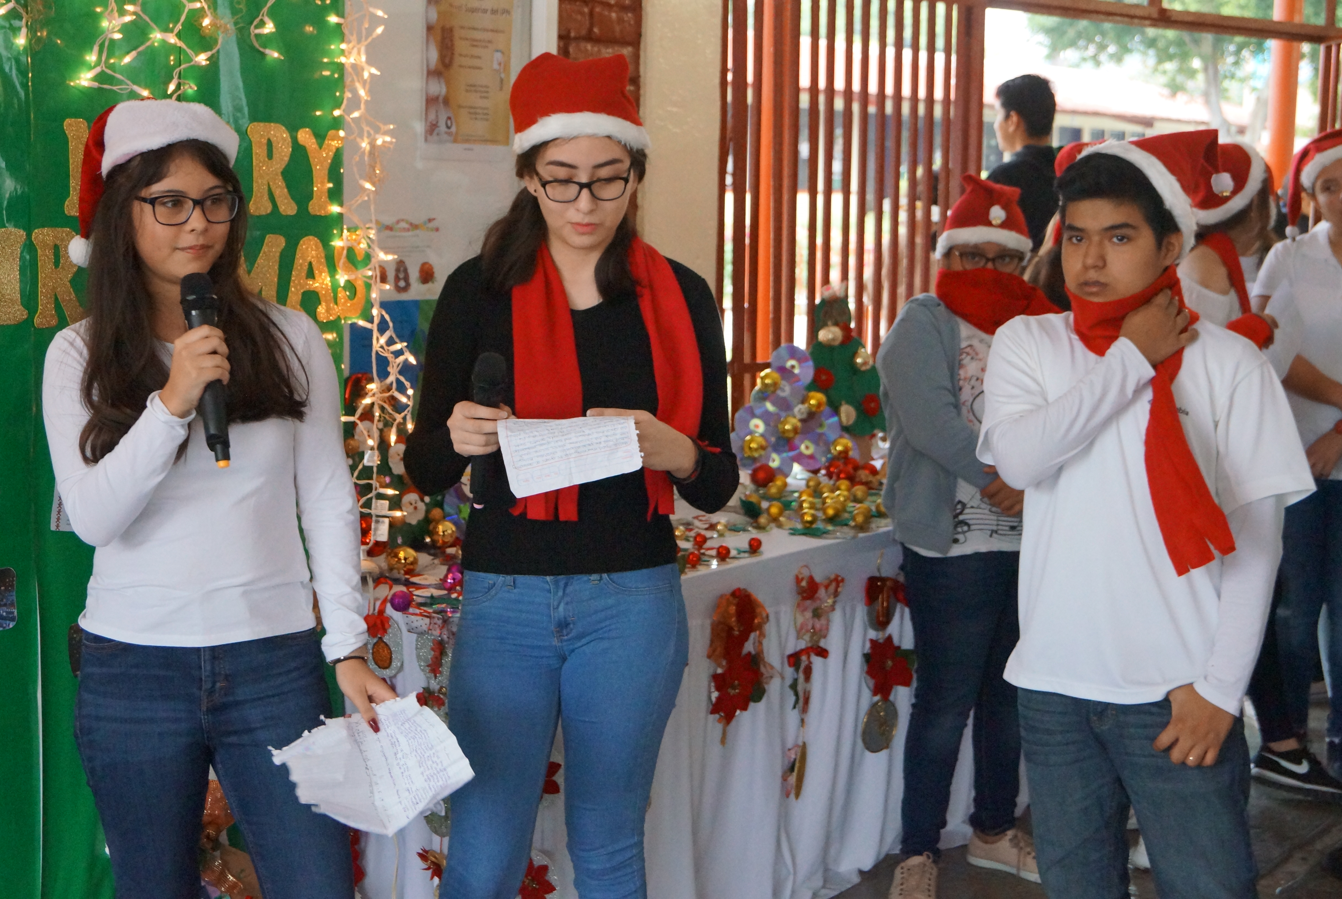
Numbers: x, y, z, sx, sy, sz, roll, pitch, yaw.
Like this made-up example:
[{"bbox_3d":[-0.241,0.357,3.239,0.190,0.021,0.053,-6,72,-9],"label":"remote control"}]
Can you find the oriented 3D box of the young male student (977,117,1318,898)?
[{"bbox_3d":[0.655,0.370,2.720,0.480,1.600,0.340,4,8,30],"label":"young male student"}]

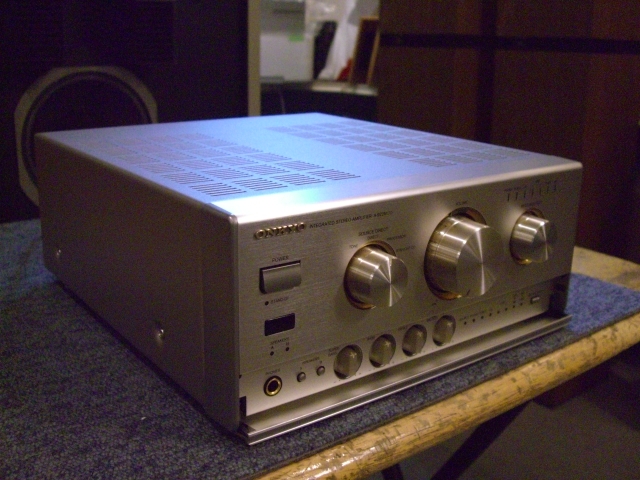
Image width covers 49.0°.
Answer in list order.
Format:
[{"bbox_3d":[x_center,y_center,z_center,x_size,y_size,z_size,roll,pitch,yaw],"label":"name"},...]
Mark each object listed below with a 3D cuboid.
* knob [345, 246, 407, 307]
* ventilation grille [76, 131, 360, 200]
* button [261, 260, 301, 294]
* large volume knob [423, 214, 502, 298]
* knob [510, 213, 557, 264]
[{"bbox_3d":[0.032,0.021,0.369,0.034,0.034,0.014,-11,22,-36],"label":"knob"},{"bbox_3d":[-0.072,-0.053,0.454,0.100,0.003,0.188,-11,22,-36],"label":"ventilation grille"},{"bbox_3d":[-0.018,0.018,0.336,0.024,0.012,0.004,-11,22,-36],"label":"button"},{"bbox_3d":[0.087,0.011,0.408,0.052,0.052,0.019,-11,22,-36],"label":"large volume knob"},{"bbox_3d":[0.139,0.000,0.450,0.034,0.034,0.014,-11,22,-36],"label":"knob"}]

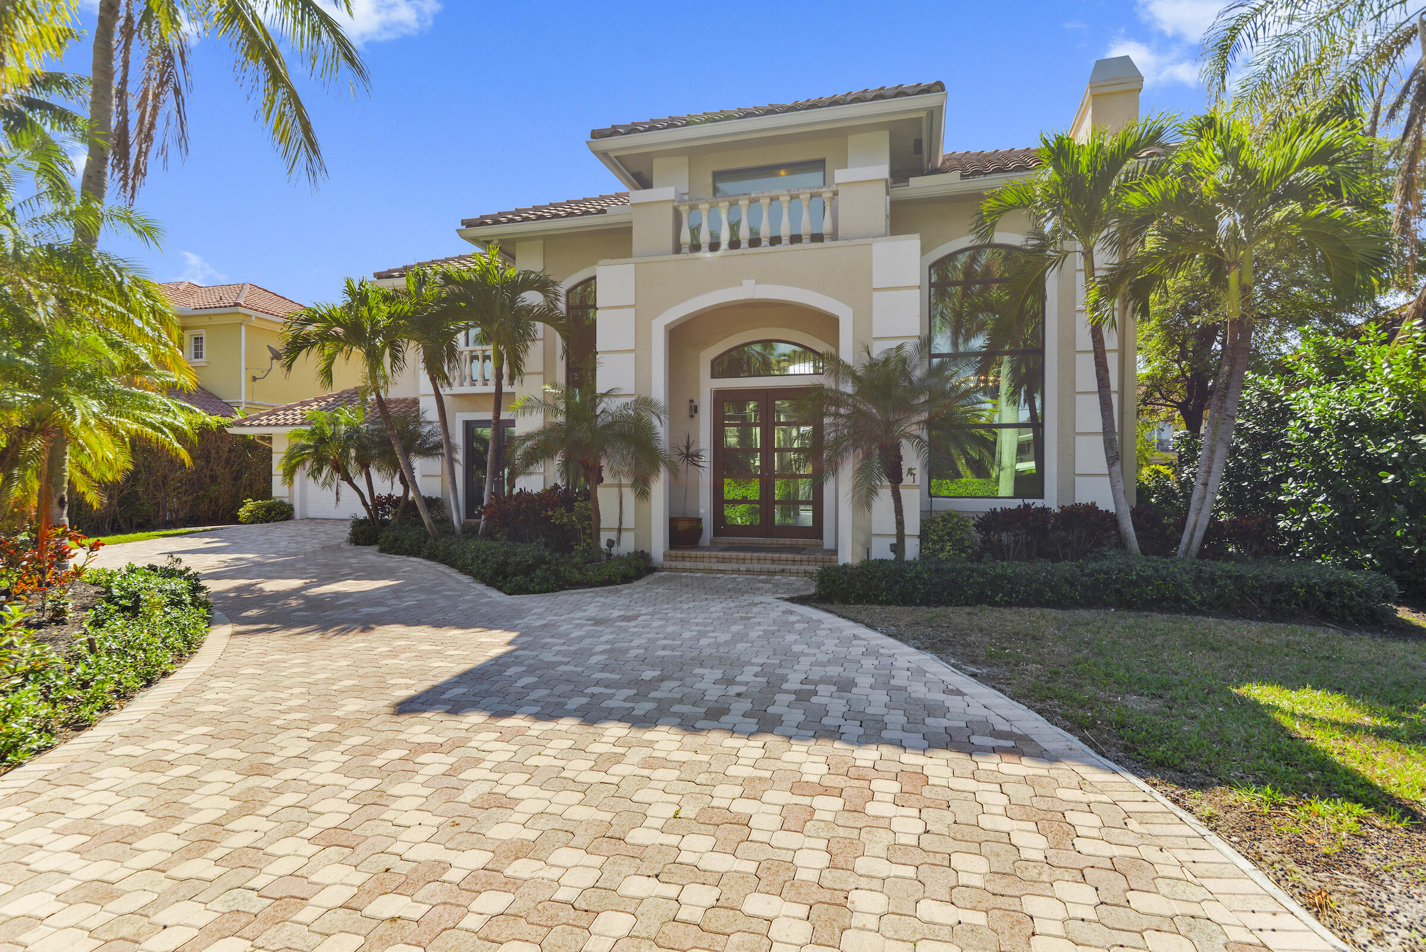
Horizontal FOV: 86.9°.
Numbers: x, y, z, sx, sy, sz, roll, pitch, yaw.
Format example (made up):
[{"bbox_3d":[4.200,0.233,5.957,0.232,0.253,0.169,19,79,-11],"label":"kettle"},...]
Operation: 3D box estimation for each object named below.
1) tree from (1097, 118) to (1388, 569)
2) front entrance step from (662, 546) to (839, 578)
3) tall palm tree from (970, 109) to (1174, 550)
[{"bbox_3d":[6.450,-1.620,9.400,3.100,6.000,3.000,0,0,0],"label":"tree"},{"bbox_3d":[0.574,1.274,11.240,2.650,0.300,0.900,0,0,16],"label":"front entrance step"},{"bbox_3d":[4.500,-1.600,9.500,2.300,5.950,2.300,0,0,0],"label":"tall palm tree"}]

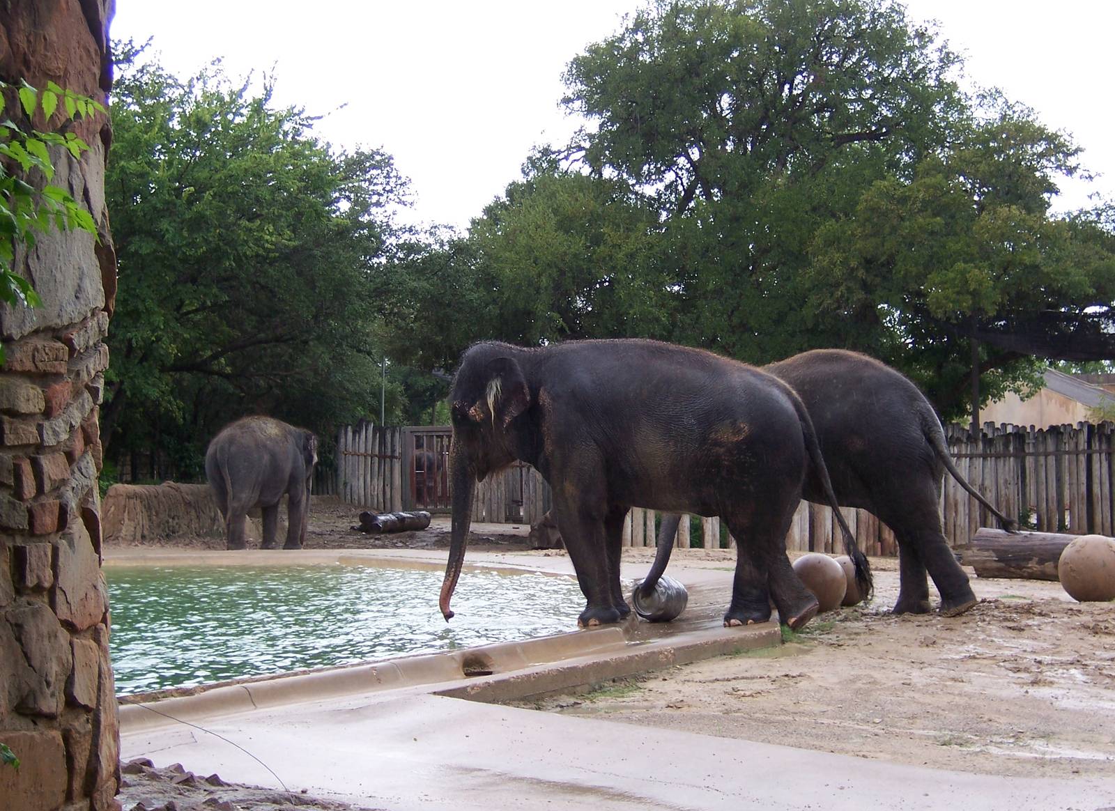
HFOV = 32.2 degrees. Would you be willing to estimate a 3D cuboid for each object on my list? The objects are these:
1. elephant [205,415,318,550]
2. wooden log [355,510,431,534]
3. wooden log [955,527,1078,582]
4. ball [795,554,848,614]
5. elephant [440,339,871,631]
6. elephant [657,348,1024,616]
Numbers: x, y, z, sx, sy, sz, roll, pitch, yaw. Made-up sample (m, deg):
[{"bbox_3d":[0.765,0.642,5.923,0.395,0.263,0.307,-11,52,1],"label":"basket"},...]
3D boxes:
[{"bbox_3d":[-5.050,1.316,33.000,1.250,2.280,2.800,-1,-2,35],"label":"elephant"},{"bbox_3d":[-3.271,2.317,38.500,1.550,0.450,0.450,1,-2,-35],"label":"wooden log"},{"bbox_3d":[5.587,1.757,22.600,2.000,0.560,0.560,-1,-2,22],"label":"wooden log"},{"bbox_3d":[2.538,1.729,18.800,0.560,0.560,0.560,0,-2,0],"label":"ball"},{"bbox_3d":[0.842,0.655,16.600,3.600,2.440,1.300,0,-2,3],"label":"elephant"},{"bbox_3d":[2.572,0.718,18.200,3.300,2.440,1.300,0,-2,12],"label":"elephant"}]

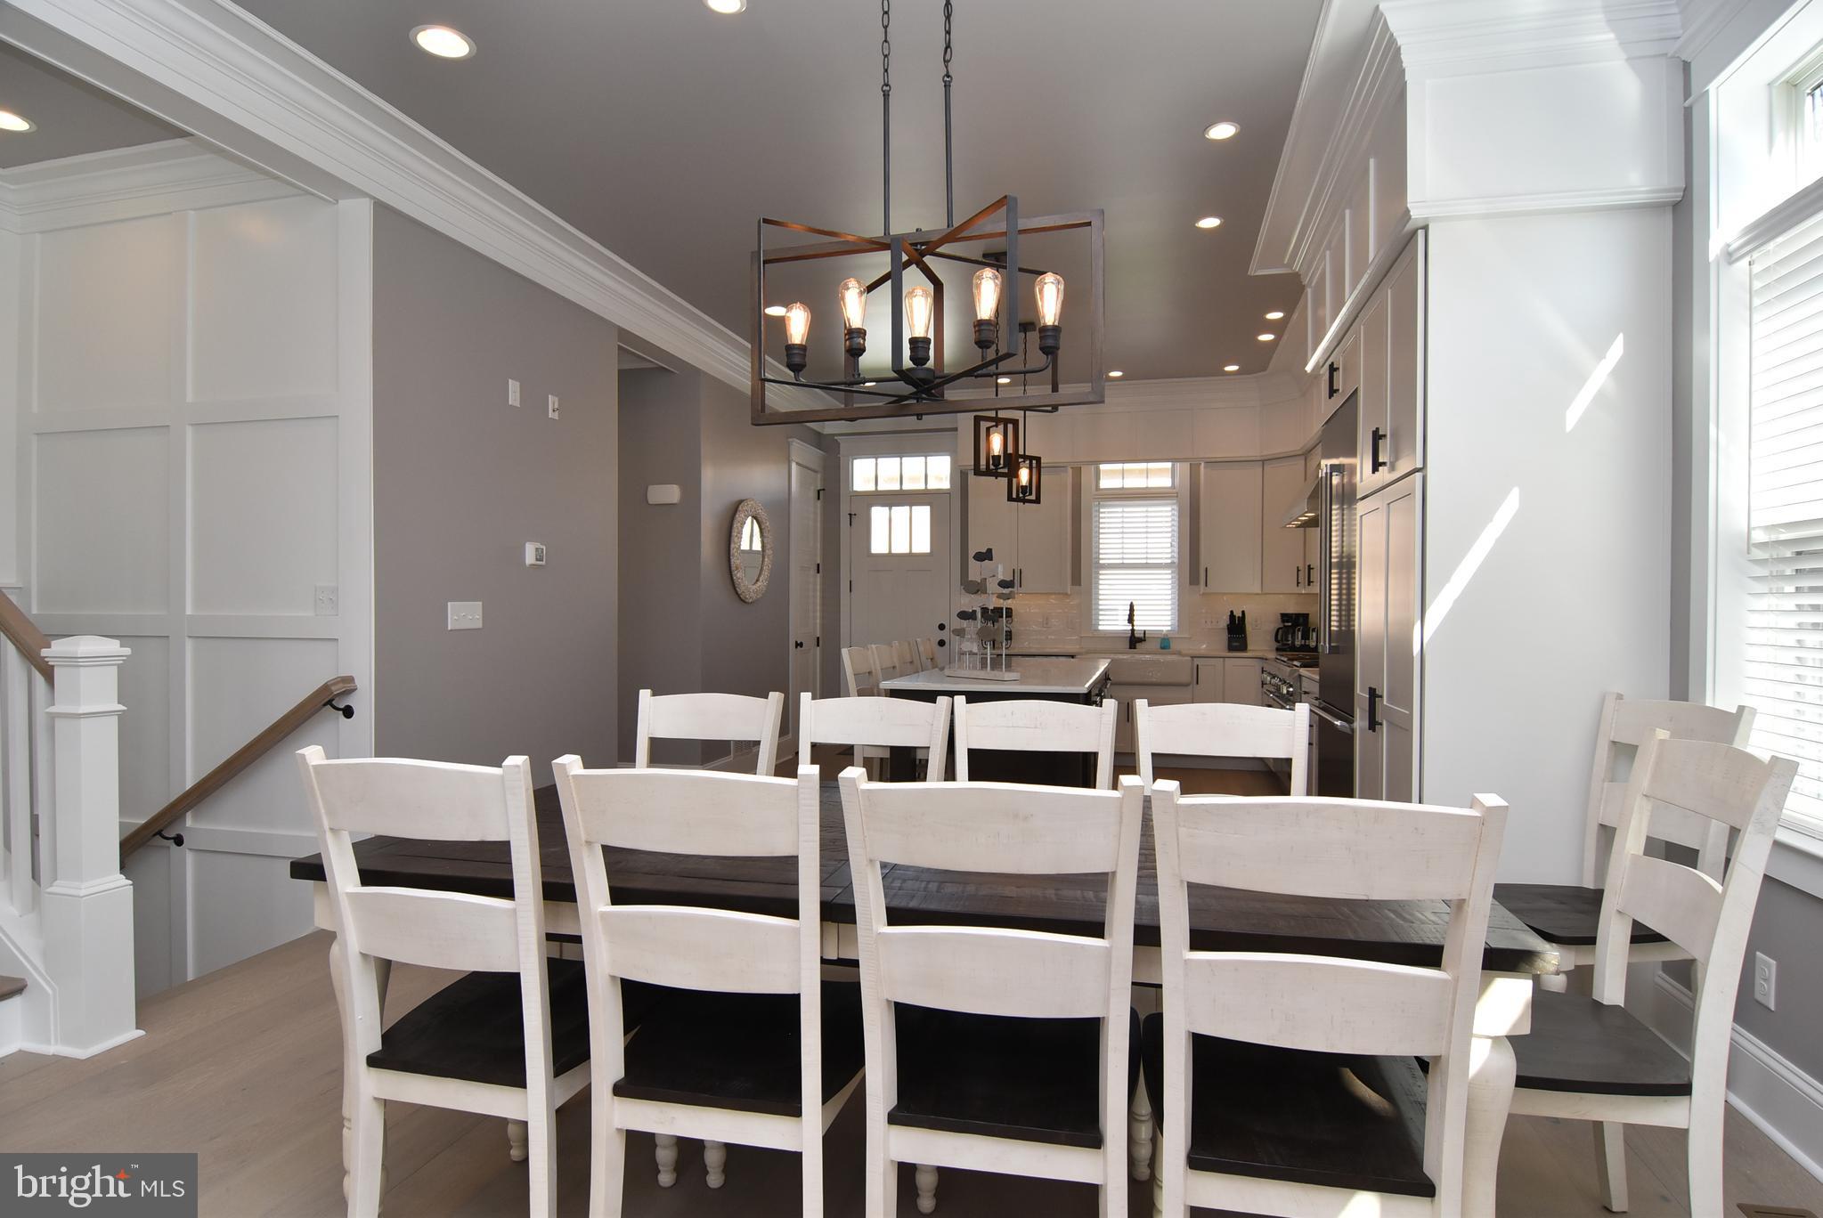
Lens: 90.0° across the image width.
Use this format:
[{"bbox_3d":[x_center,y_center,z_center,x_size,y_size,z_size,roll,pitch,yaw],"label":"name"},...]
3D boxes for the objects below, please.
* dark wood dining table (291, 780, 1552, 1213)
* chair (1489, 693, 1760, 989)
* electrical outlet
[{"bbox_3d":[-0.028,0.886,2.085,2.250,0.760,1.035,0,0,13],"label":"dark wood dining table"},{"bbox_3d":[1.821,0.755,2.469,0.520,1.014,0.460,0,0,-2],"label":"chair"},{"bbox_3d":[2.070,0.901,2.205,0.012,0.125,0.077,0,0,15],"label":"electrical outlet"}]

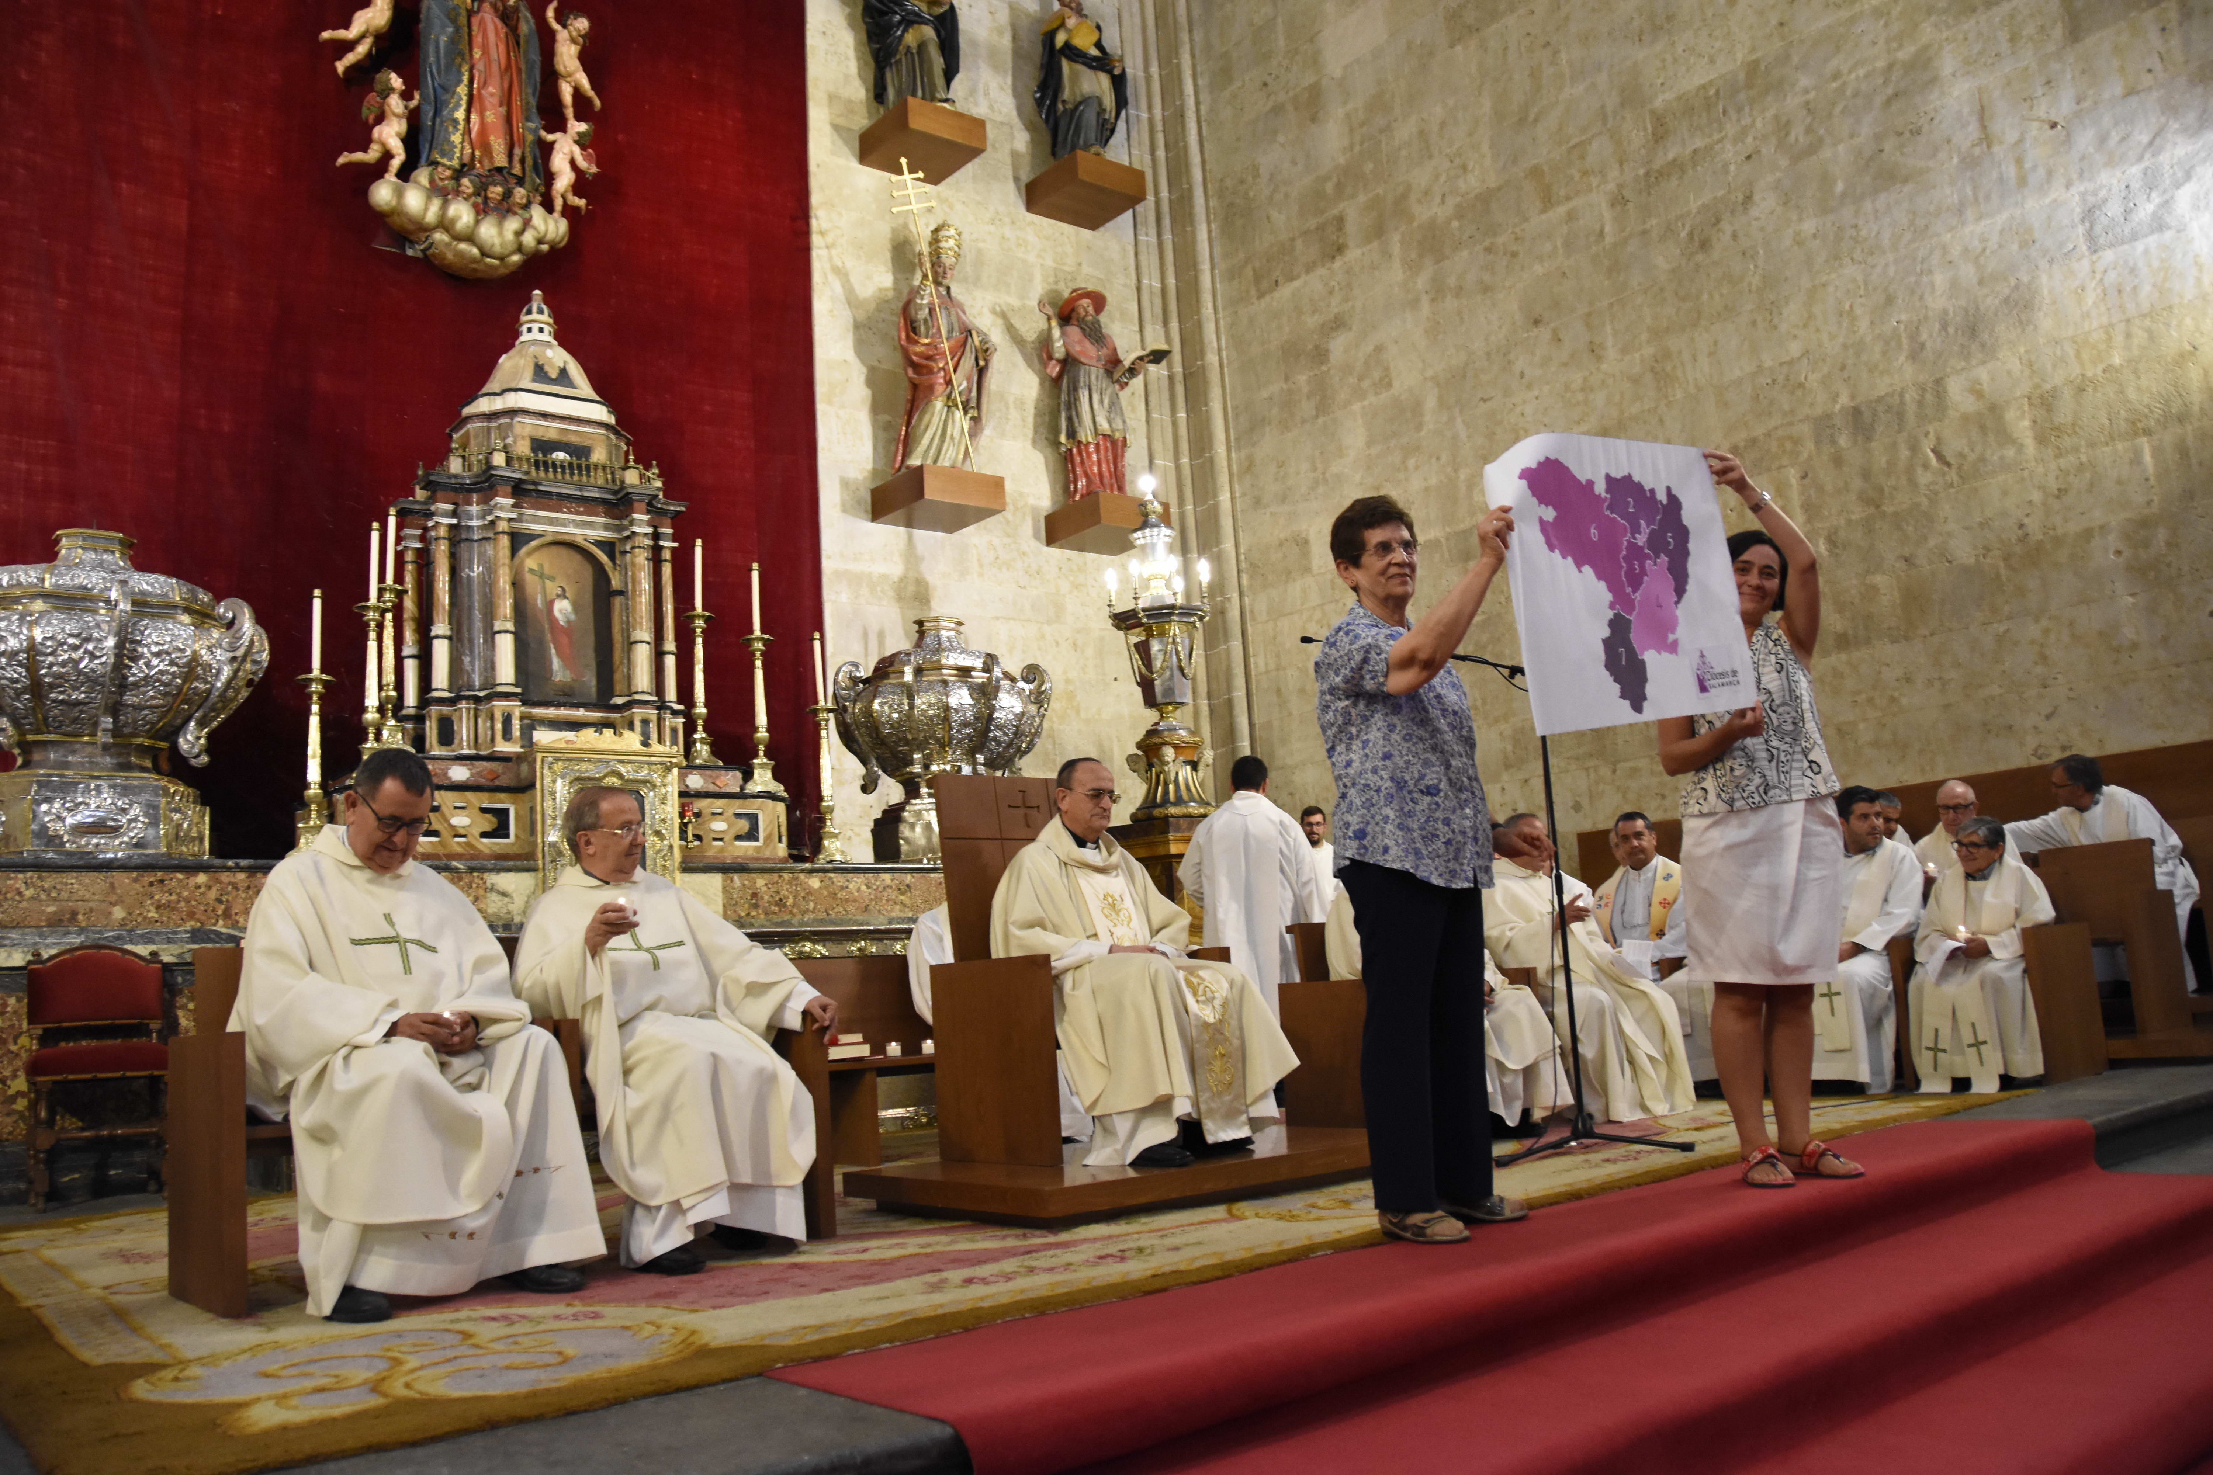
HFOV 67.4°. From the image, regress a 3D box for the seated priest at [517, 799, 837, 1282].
[{"bbox_3d":[-1.149,0.685,4.294,0.753,1.232,0.865,2,-10,-34],"label":"seated priest"}]

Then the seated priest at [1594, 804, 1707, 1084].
[{"bbox_3d":[2.392,0.930,7.526,0.662,1.242,0.835,-11,-11,41],"label":"seated priest"}]

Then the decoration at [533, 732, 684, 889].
[{"bbox_3d":[-2.627,0.484,8.787,0.774,1.059,0.204,3,-11,-38],"label":"decoration"}]

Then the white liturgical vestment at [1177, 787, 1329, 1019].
[{"bbox_3d":[0.705,0.849,7.594,0.631,1.649,0.458,-3,-9,-8],"label":"white liturgical vestment"}]

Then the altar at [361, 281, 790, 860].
[{"bbox_3d":[-3.130,-0.877,9.191,2.350,3.250,0.950,3,-11,-39],"label":"altar"}]

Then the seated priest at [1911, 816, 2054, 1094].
[{"bbox_3d":[3.372,0.780,6.409,0.600,1.090,0.780,-12,-12,43],"label":"seated priest"}]

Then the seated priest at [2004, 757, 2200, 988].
[{"bbox_3d":[4.346,0.703,7.344,0.750,1.200,0.700,0,-10,-22],"label":"seated priest"}]

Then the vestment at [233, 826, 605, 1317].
[{"bbox_3d":[-1.575,0.609,3.747,0.720,1.230,0.820,3,-11,-39],"label":"vestment"}]

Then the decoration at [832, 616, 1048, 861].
[{"bbox_3d":[-1.020,0.024,10.512,1.320,1.600,1.320,-4,-9,-1],"label":"decoration"}]

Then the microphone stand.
[{"bbox_3d":[1.133,0.493,5.128,1.050,1.540,0.580,-7,-9,20],"label":"microphone stand"}]

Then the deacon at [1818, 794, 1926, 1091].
[{"bbox_3d":[3.061,0.811,6.829,0.800,1.200,0.620,3,-11,-39],"label":"deacon"}]

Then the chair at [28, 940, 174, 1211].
[{"bbox_3d":[-4.088,1.356,6.777,0.509,1.048,0.509,3,-11,-38],"label":"chair"}]

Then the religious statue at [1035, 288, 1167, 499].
[{"bbox_3d":[-0.021,-2.459,12.133,0.600,1.600,0.620,3,-11,-39],"label":"religious statue"}]

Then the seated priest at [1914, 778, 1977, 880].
[{"bbox_3d":[3.934,0.814,7.613,0.750,1.220,0.600,3,-11,-39],"label":"seated priest"}]

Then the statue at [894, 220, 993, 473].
[{"bbox_3d":[-1.155,-2.595,11.349,0.580,1.780,0.460,3,-11,-39],"label":"statue"}]

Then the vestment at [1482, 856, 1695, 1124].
[{"bbox_3d":[1.746,0.921,6.364,0.712,0.987,0.835,2,-10,-34],"label":"vestment"}]

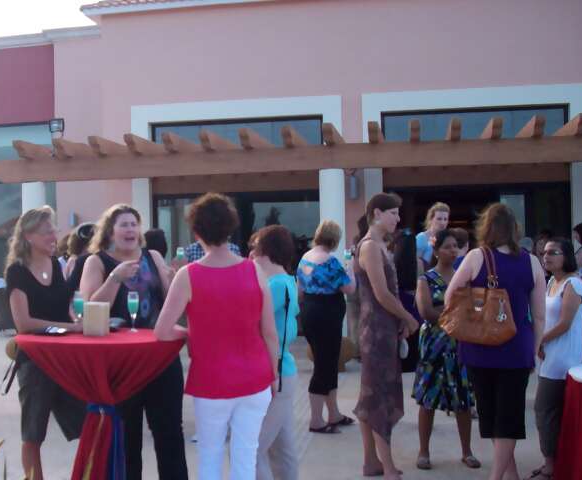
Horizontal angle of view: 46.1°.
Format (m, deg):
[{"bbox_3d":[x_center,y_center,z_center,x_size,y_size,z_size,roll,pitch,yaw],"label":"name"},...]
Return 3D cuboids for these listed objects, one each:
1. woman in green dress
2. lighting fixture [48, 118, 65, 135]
[{"bbox_3d":[1.032,0.705,4.579,0.470,1.590,0.370,-1,-1,-25],"label":"woman in green dress"},{"bbox_3d":[-3.010,-1.460,8.800,0.200,0.200,0.150,-1,-1,3],"label":"lighting fixture"}]

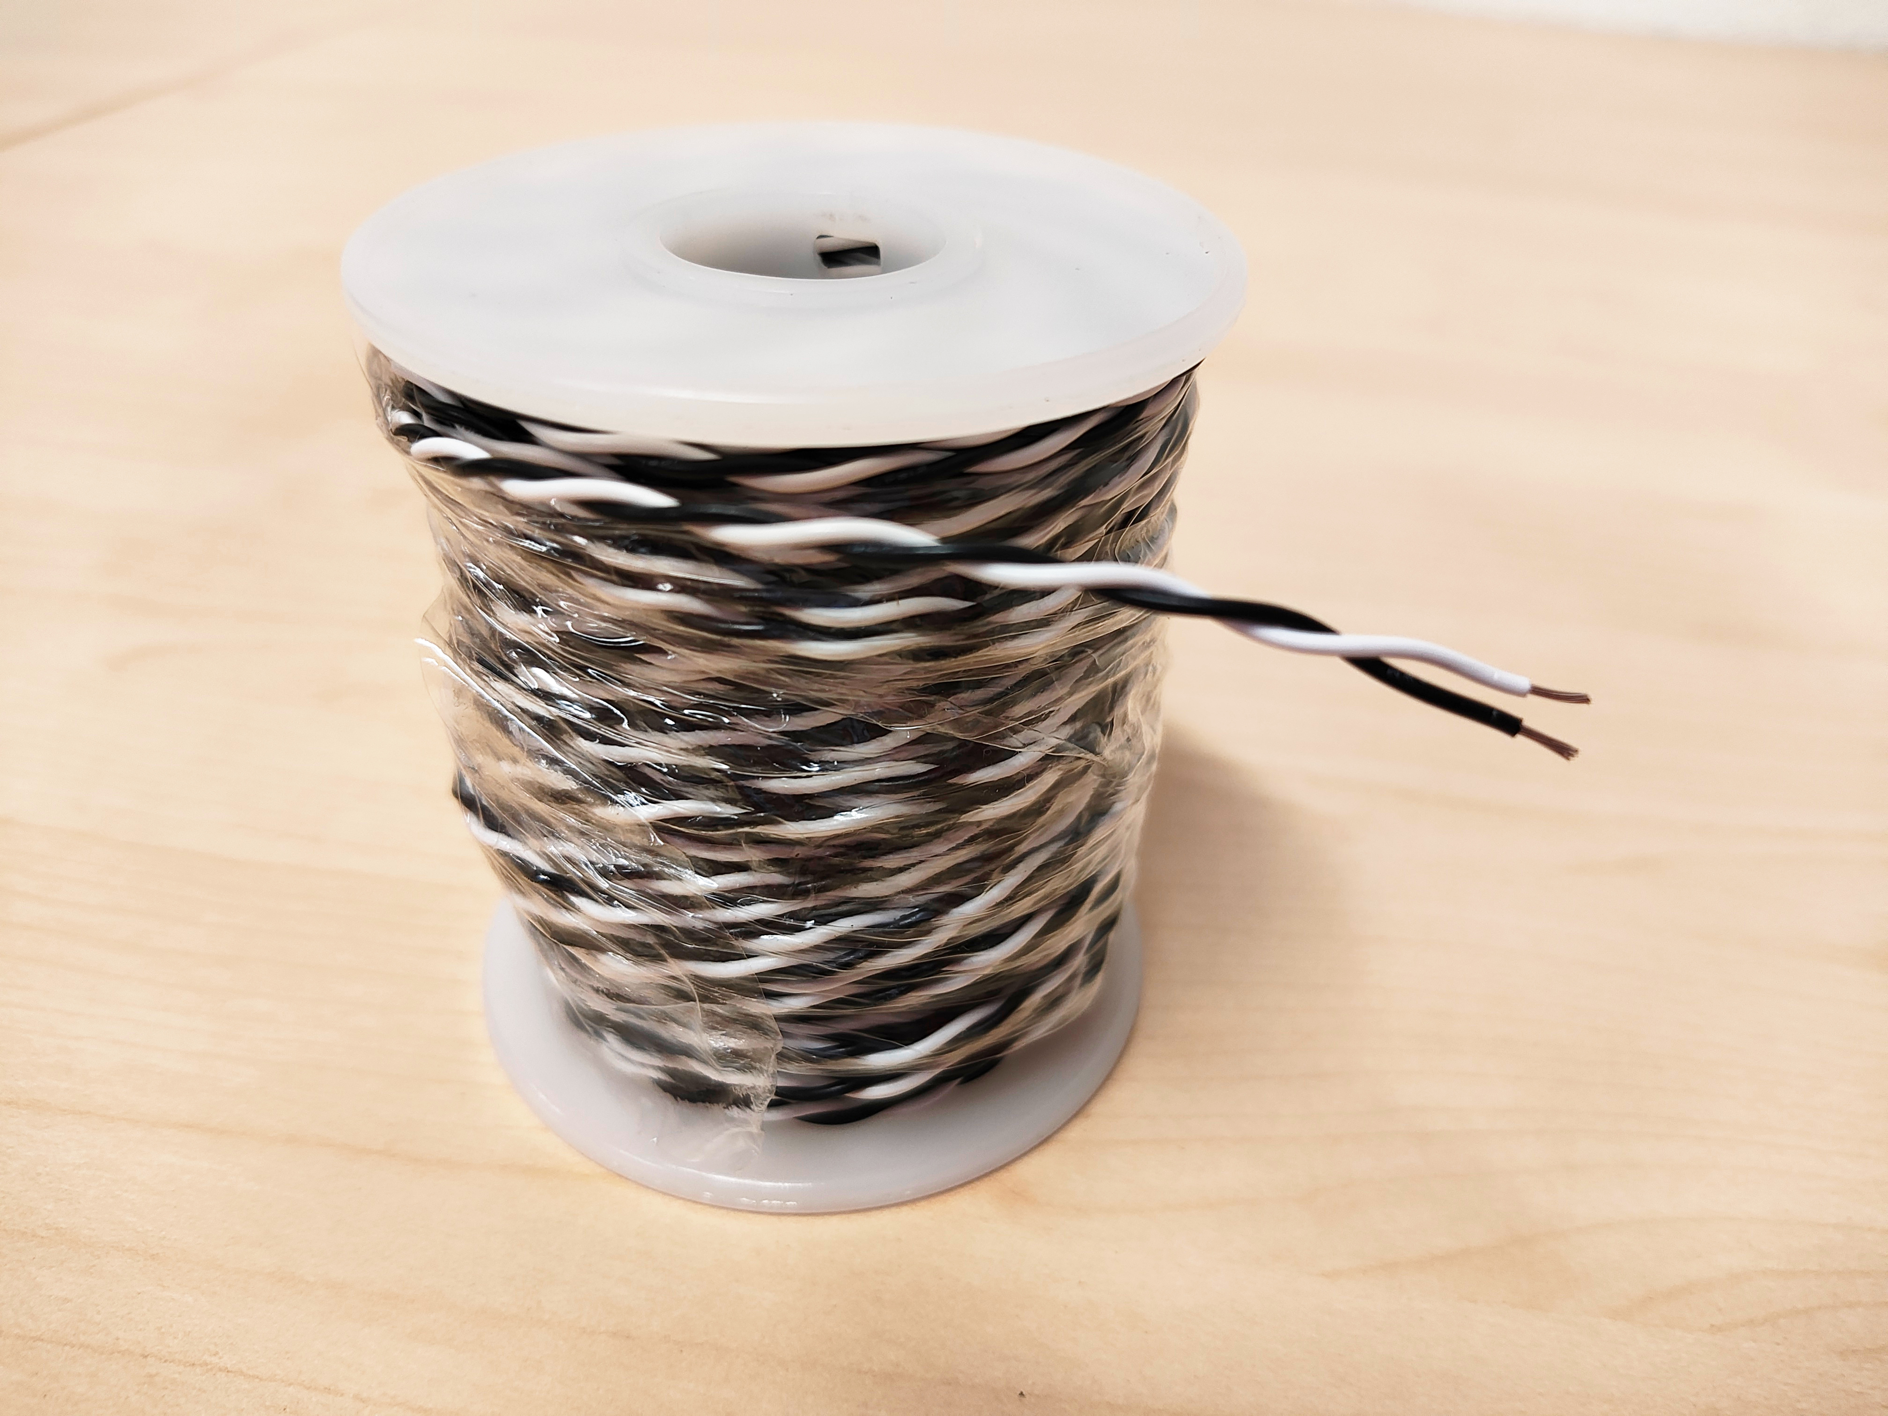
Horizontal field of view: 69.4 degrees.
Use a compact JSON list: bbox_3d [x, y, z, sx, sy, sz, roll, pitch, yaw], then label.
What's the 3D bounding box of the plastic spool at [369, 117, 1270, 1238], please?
[{"bbox_3d":[-0.012,-0.006,0.131,0.070,0.079,0.070,2,35,-1],"label":"plastic spool"}]

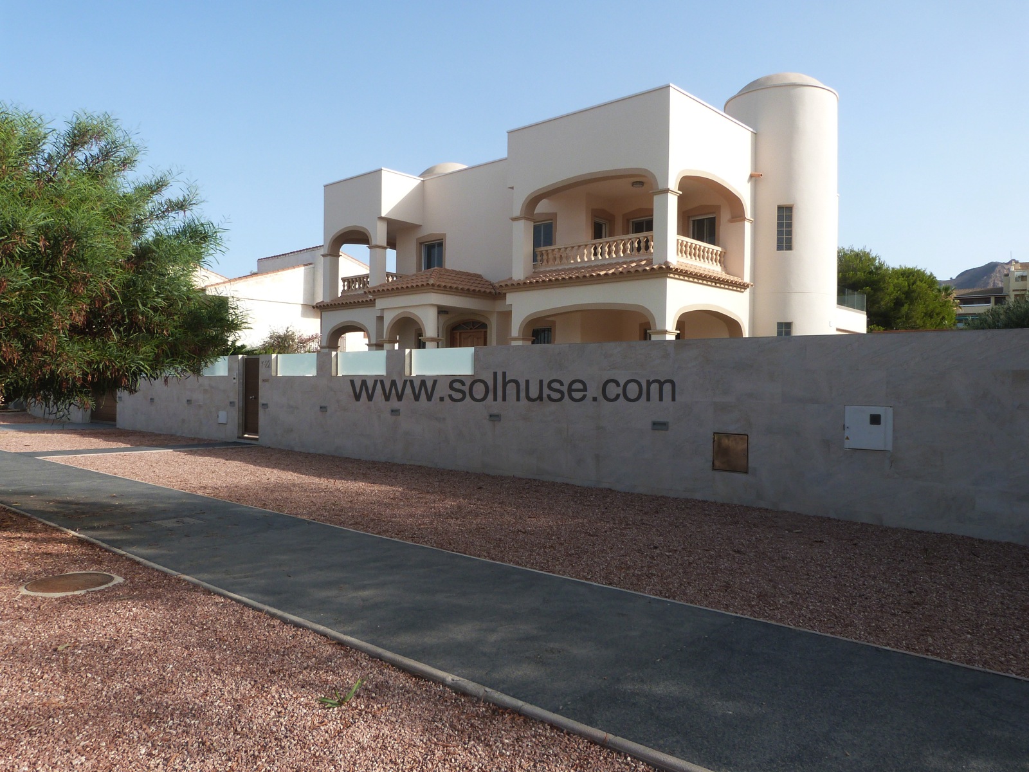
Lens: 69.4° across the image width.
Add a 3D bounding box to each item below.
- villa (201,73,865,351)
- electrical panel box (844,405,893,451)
[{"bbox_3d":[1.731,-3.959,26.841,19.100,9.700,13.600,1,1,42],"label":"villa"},{"bbox_3d":[4.173,0.496,8.726,0.536,0.521,0.160,1,1,44],"label":"electrical panel box"}]

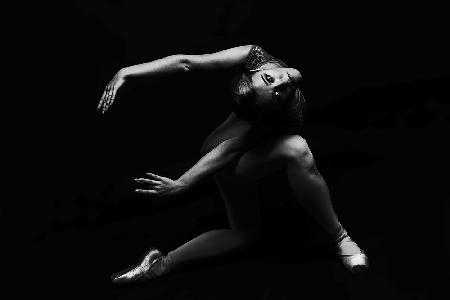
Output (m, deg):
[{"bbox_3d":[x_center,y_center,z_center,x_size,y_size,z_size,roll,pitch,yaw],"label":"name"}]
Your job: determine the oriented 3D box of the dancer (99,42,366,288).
[{"bbox_3d":[0.055,0.050,1.780,1.040,0.930,0.680,2,8,11],"label":"dancer"}]

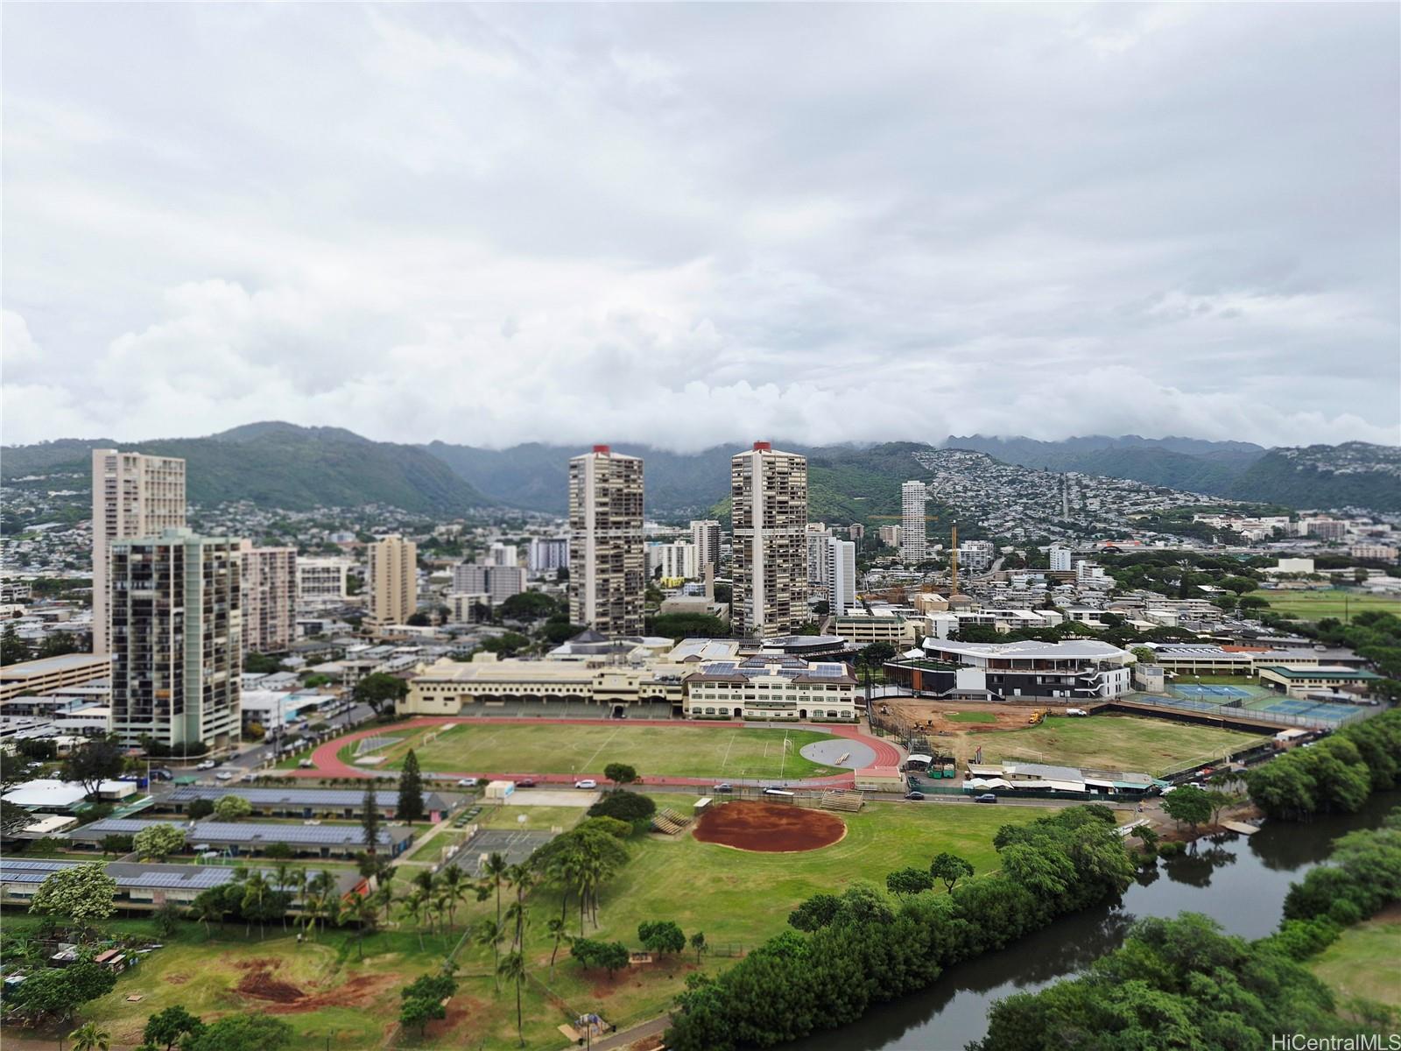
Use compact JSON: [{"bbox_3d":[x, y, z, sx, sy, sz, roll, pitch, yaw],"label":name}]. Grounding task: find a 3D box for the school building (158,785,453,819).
[{"bbox_3d":[-90.720,64.350,216.747,68.500,5.000,12.000,0,0,5],"label":"school building"}]

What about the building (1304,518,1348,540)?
[{"bbox_3d":[1041.534,7.290,1550.000,60.000,34.000,22.000,-1,0,30],"label":"building"}]

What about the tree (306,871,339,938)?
[{"bbox_3d":[-60.976,60.844,150.102,5.470,11.030,5.470,0,0,6],"label":"tree"}]

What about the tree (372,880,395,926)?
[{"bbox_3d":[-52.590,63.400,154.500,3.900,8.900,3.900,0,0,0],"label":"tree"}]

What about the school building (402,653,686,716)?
[{"bbox_3d":[-54.750,59.620,347.830,102.000,16.500,35.000,0,0,5],"label":"school building"}]

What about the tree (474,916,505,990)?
[{"bbox_3d":[-29.915,60.801,132.170,4.350,10.490,4.350,0,0,6],"label":"tree"}]

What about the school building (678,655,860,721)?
[{"bbox_3d":[26.690,58.250,341.830,60.000,18.500,36.000,0,0,5],"label":"school building"}]

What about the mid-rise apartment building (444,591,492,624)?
[{"bbox_3d":[-158.410,57.110,637.000,28.000,22.090,14.000,0,0,-43],"label":"mid-rise apartment building"}]

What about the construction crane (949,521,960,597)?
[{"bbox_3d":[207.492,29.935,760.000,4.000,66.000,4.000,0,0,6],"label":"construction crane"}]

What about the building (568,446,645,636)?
[{"bbox_3d":[-56.240,10.750,554.180,32.500,115.000,32.500,0,0,-30],"label":"building"}]

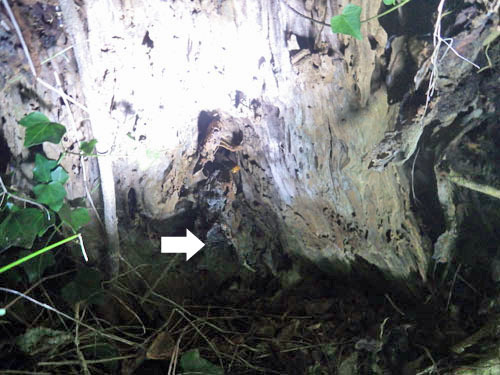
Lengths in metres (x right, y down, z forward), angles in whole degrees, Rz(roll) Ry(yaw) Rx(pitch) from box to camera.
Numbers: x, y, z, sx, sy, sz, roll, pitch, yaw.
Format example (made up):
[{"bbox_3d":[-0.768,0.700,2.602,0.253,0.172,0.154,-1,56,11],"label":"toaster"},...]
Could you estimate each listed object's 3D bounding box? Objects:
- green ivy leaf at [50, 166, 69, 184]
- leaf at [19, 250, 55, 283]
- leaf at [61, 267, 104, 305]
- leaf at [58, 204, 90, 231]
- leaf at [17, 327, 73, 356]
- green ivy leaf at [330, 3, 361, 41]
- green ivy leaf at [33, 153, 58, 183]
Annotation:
[{"bbox_3d":[-0.286,-0.018,0.540,0.025,0.028,0.010,0,-14,-12],"label":"green ivy leaf"},{"bbox_3d":[-0.313,0.115,0.530,0.047,0.047,0.014,0,-20,-12],"label":"leaf"},{"bbox_3d":[-0.246,0.144,0.530,0.061,0.052,0.016,0,-21,-9],"label":"leaf"},{"bbox_3d":[-0.262,0.045,0.540,0.045,0.039,0.013,0,-18,-12],"label":"leaf"},{"bbox_3d":[-0.280,0.208,0.490,0.068,0.018,0.042,0,45,-8],"label":"leaf"},{"bbox_3d":[0.144,-0.247,0.540,0.040,0.053,0.015,-12,-6,2],"label":"green ivy leaf"},{"bbox_3d":[-0.305,-0.029,0.540,0.037,0.048,0.012,0,-12,-12],"label":"green ivy leaf"}]

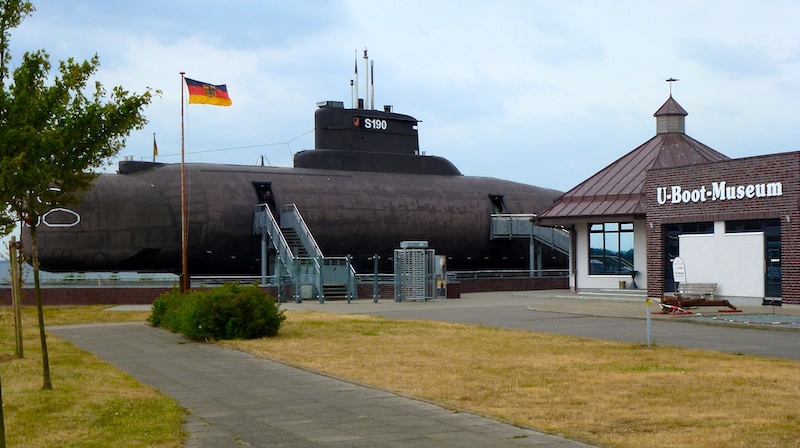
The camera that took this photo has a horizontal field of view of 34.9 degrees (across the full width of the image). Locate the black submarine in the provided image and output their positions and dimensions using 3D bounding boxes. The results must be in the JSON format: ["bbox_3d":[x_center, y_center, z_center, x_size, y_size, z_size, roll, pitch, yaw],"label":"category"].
[{"bbox_3d":[1.955,-1.818,67.377,45.000,8.700,4.900,1,-2,-41],"label":"black submarine"}]

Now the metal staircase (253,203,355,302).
[{"bbox_3d":[-4.197,1.125,54.590,1.800,4.100,6.200,1,-2,-34],"label":"metal staircase"}]

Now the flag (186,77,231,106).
[{"bbox_3d":[-6.273,-4.340,41.638,1.550,0.970,0.250,0,-2,0],"label":"flag"}]

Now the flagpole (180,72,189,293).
[{"bbox_3d":[-7.044,-1.062,41.546,0.250,7.700,0.250,0,-2,0],"label":"flagpole"}]

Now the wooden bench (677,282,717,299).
[{"bbox_3d":[10.159,2.414,44.149,0.650,0.800,1.900,1,-2,-28],"label":"wooden bench"}]

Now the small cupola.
[{"bbox_3d":[12.623,-5.097,59.164,1.520,1.850,1.520,1,-2,-43],"label":"small cupola"}]

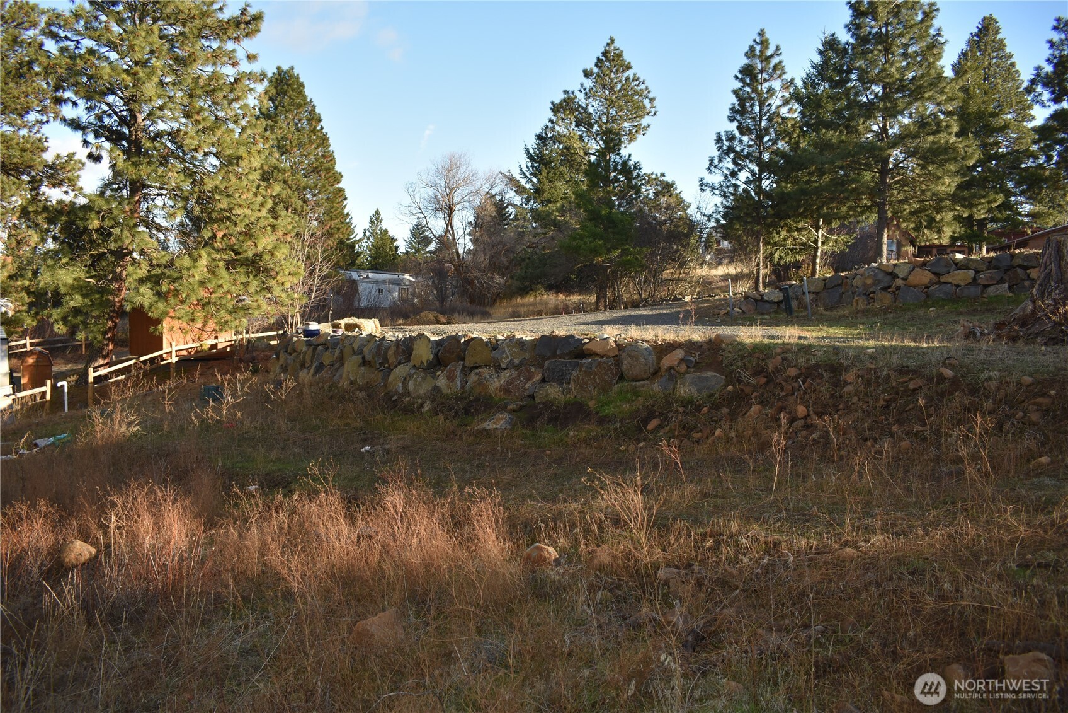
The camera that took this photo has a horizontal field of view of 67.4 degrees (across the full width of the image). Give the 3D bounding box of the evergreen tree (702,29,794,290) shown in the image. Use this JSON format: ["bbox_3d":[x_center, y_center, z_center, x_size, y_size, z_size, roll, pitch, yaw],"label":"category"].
[{"bbox_3d":[7.467,-6.878,28.000,3.237,9.129,3.100,0,3,0],"label":"evergreen tree"}]

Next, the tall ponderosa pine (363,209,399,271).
[{"bbox_3d":[-14.298,-10.344,75.000,3.446,6.870,3.340,0,2,0],"label":"tall ponderosa pine"}]

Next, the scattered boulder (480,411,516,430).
[{"bbox_3d":[-0.651,1.138,14.200,0.617,0.301,0.450,0,1,0],"label":"scattered boulder"}]

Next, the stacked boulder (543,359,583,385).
[{"bbox_3d":[0.561,0.300,15.600,0.757,0.473,0.520,0,1,11],"label":"stacked boulder"}]

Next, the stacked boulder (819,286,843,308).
[{"bbox_3d":[8.715,-1.749,23.500,0.710,0.636,0.600,0,3,0],"label":"stacked boulder"}]

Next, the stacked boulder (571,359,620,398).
[{"bbox_3d":[1.079,0.386,14.000,0.817,0.679,0.680,0,2,14],"label":"stacked boulder"}]

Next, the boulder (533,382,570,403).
[{"bbox_3d":[0.345,0.689,15.400,0.685,0.389,0.500,0,1,11],"label":"boulder"}]

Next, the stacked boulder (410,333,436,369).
[{"bbox_3d":[-2.217,-0.108,16.000,0.517,0.700,0.500,1,3,17],"label":"stacked boulder"}]

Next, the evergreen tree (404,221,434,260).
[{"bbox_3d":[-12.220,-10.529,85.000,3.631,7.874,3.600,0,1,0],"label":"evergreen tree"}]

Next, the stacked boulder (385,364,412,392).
[{"bbox_3d":[-2.946,0.462,17.400,0.563,0.597,0.500,0,1,11],"label":"stacked boulder"}]

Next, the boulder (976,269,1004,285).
[{"bbox_3d":[14.404,-2.502,25.300,0.851,0.485,0.600,0,2,9],"label":"boulder"}]

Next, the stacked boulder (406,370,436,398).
[{"bbox_3d":[-2.250,0.558,16.000,0.617,0.567,0.500,1,3,17],"label":"stacked boulder"}]

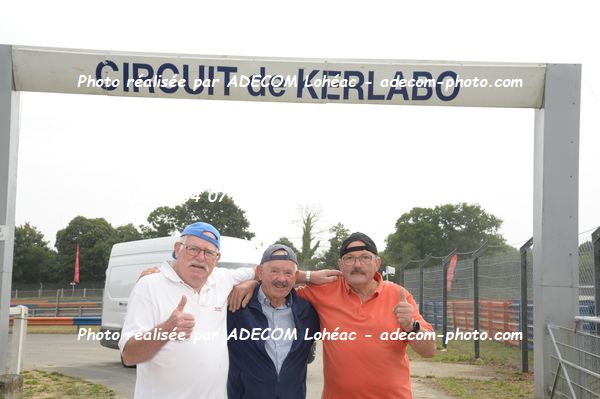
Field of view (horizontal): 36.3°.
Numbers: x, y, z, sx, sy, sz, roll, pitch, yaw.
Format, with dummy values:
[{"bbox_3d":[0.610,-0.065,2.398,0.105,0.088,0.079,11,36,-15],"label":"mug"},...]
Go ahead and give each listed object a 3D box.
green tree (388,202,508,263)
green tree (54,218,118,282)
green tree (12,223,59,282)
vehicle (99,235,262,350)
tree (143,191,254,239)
[{"bbox_3d":[15.680,5.460,98.000,13.000,10.000,11.500,1,-5,0],"label":"green tree"},{"bbox_3d":[-20.980,5.600,90.000,6.300,8.000,6.300,1,-5,0],"label":"green tree"},{"bbox_3d":[-26.290,5.900,90.000,5.400,7.400,5.400,1,-5,0],"label":"green tree"},{"bbox_3d":[-1.861,2.055,18.089,2.060,2.580,5.550,5,-8,-36],"label":"vehicle"},{"bbox_3d":[-10.753,4.654,98.000,11.984,11.235,11.025,0,-6,0],"label":"tree"}]

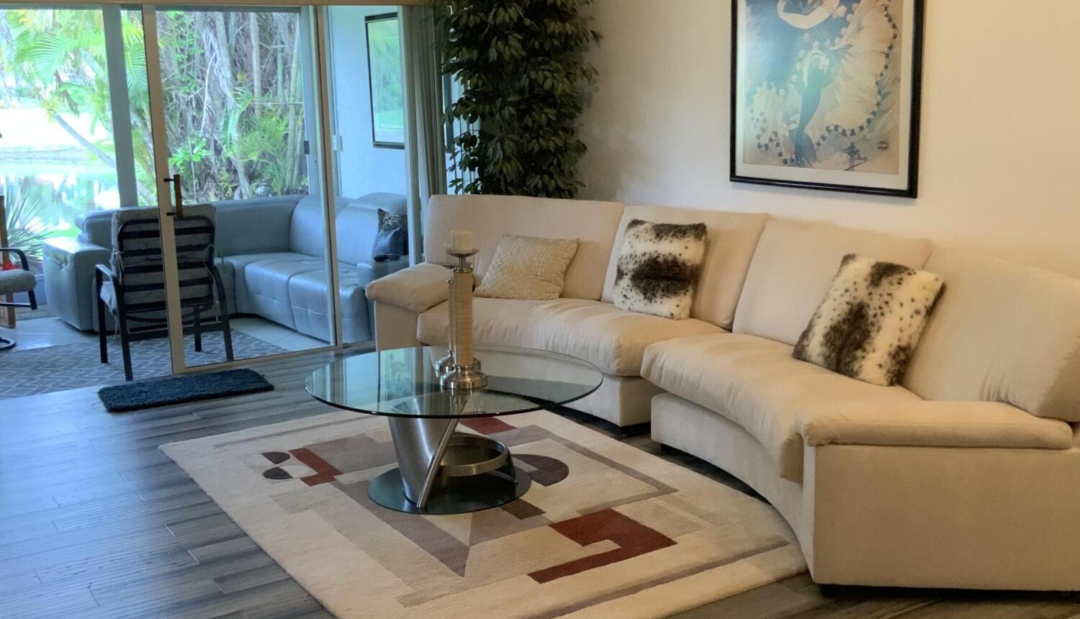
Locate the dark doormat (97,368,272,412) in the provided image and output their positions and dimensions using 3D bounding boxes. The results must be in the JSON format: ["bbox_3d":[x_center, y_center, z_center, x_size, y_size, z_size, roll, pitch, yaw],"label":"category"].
[{"bbox_3d":[-1.770,0.398,6.029,0.799,0.025,0.383,-8,13,-31],"label":"dark doormat"}]

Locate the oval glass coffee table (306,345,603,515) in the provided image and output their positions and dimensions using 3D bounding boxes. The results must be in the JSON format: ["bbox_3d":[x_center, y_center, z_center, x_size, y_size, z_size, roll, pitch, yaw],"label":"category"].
[{"bbox_3d":[-0.326,0.452,4.476,1.071,0.418,1.071,-8,13,-31],"label":"oval glass coffee table"}]

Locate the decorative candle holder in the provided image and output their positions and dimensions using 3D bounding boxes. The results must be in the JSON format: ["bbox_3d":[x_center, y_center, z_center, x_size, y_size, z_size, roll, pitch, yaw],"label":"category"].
[{"bbox_3d":[-0.279,0.025,4.275,0.172,0.497,0.172,-1,11,0],"label":"decorative candle holder"}]

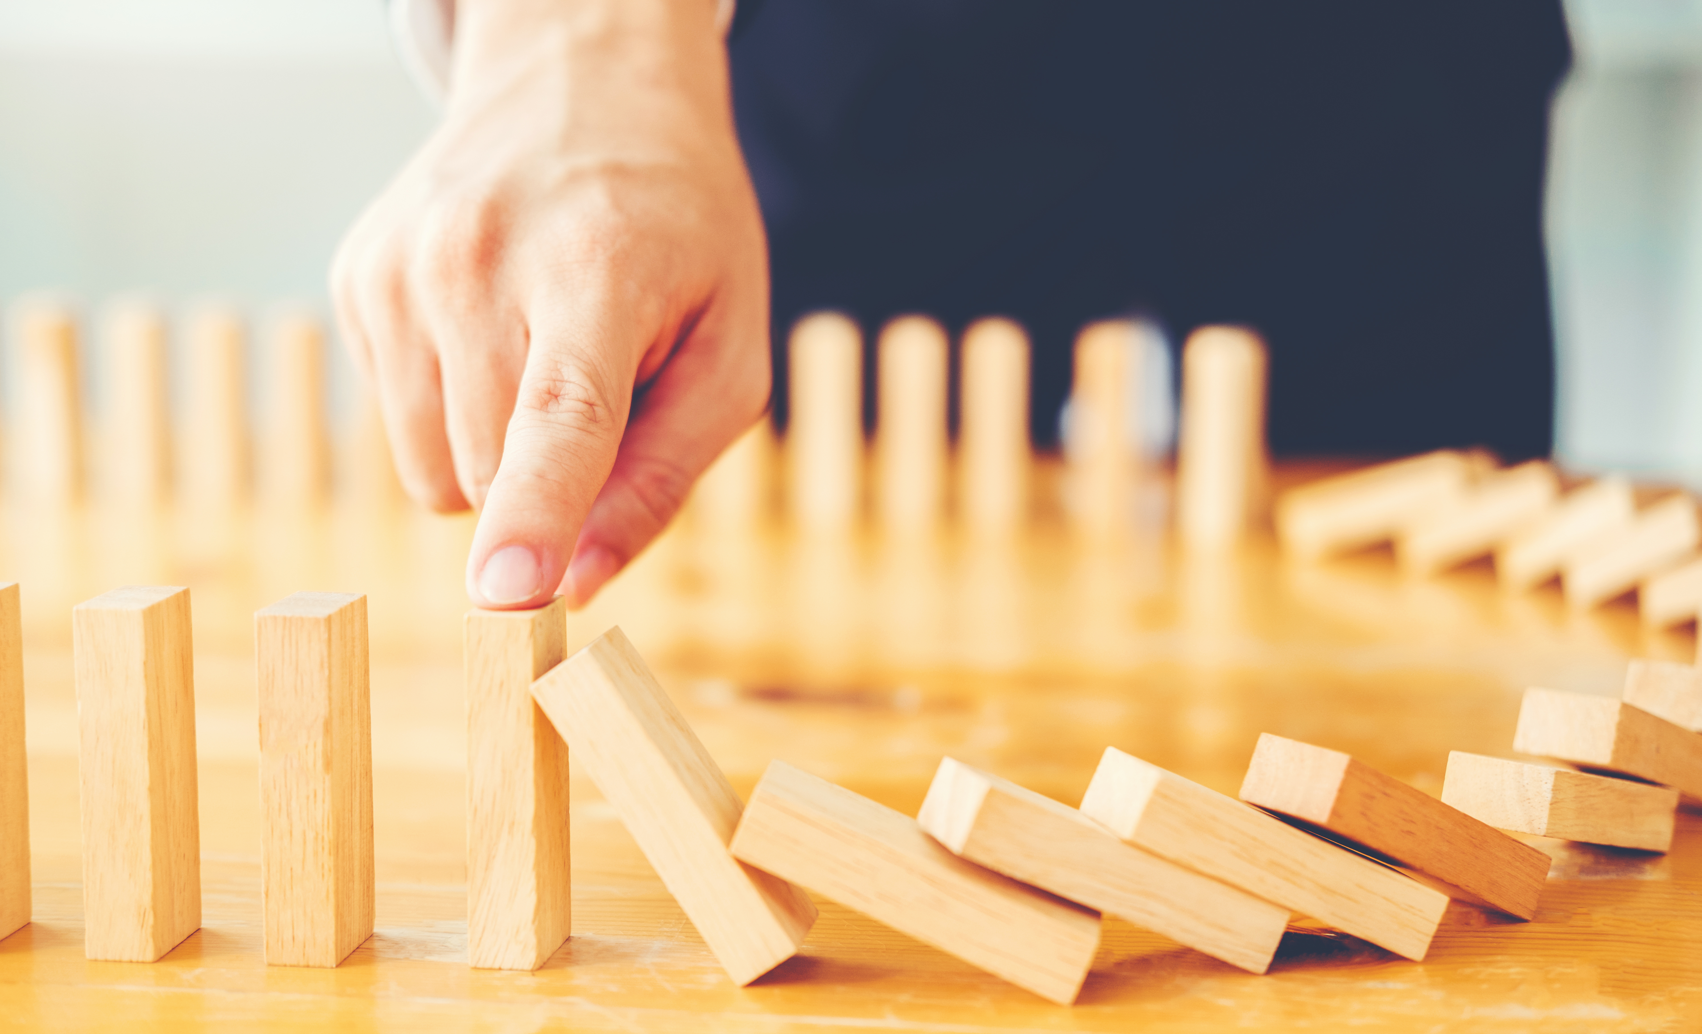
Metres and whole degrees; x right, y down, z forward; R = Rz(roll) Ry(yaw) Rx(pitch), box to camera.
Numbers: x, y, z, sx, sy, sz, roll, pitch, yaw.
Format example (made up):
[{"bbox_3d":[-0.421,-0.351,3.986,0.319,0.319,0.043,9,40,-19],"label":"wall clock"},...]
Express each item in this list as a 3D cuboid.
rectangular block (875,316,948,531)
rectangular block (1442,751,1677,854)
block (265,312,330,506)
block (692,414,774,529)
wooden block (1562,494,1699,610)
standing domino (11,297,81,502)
[{"bbox_3d":[0.025,-0.035,1.028,0.015,0.075,0.025,1,10,2],"label":"rectangular block"},{"bbox_3d":[0.166,0.067,0.584,0.025,0.015,0.075,8,-4,39],"label":"rectangular block"},{"bbox_3d":[-0.231,-0.041,1.044,0.015,0.075,0.025,1,10,4],"label":"block"},{"bbox_3d":[-0.050,-0.038,1.037,0.015,0.075,0.025,1,10,3],"label":"block"},{"bbox_3d":[0.273,0.014,0.845,0.025,0.015,0.075,-2,-18,-15],"label":"wooden block"},{"bbox_3d":[-0.335,-0.044,1.052,0.015,0.075,0.025,1,10,4],"label":"standing domino"}]

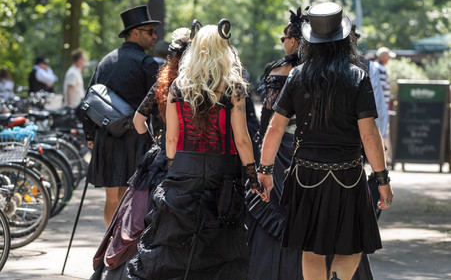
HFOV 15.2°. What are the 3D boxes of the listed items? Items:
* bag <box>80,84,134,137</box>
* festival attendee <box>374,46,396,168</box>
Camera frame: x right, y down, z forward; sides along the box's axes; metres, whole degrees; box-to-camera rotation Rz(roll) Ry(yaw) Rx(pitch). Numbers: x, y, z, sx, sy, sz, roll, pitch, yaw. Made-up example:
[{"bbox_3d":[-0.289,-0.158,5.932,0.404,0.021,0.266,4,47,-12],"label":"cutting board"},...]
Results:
[{"bbox_3d":[-0.813,-0.203,11.650,0.340,0.210,0.170,38,29,14],"label":"bag"},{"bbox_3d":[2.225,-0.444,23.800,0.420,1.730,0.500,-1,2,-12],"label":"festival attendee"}]

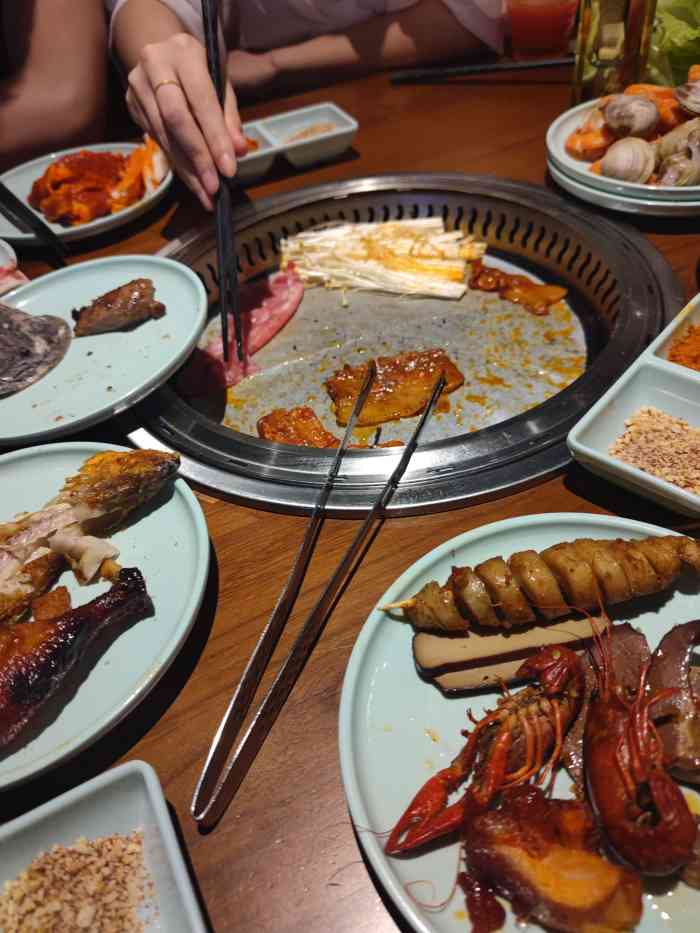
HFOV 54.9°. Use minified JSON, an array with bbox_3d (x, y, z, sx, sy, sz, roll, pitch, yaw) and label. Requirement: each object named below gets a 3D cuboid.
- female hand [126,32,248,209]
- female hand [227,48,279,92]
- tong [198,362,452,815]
[{"bbox_3d":[-0.112,-0.237,0.460,0.072,0.108,0.075,-19,30,-3],"label":"female hand"},{"bbox_3d":[-0.130,-0.471,0.800,0.115,0.050,0.075,-17,46,-8],"label":"female hand"},{"bbox_3d":[-0.010,0.038,0.329,0.052,0.017,0.265,11,51,19],"label":"tong"}]

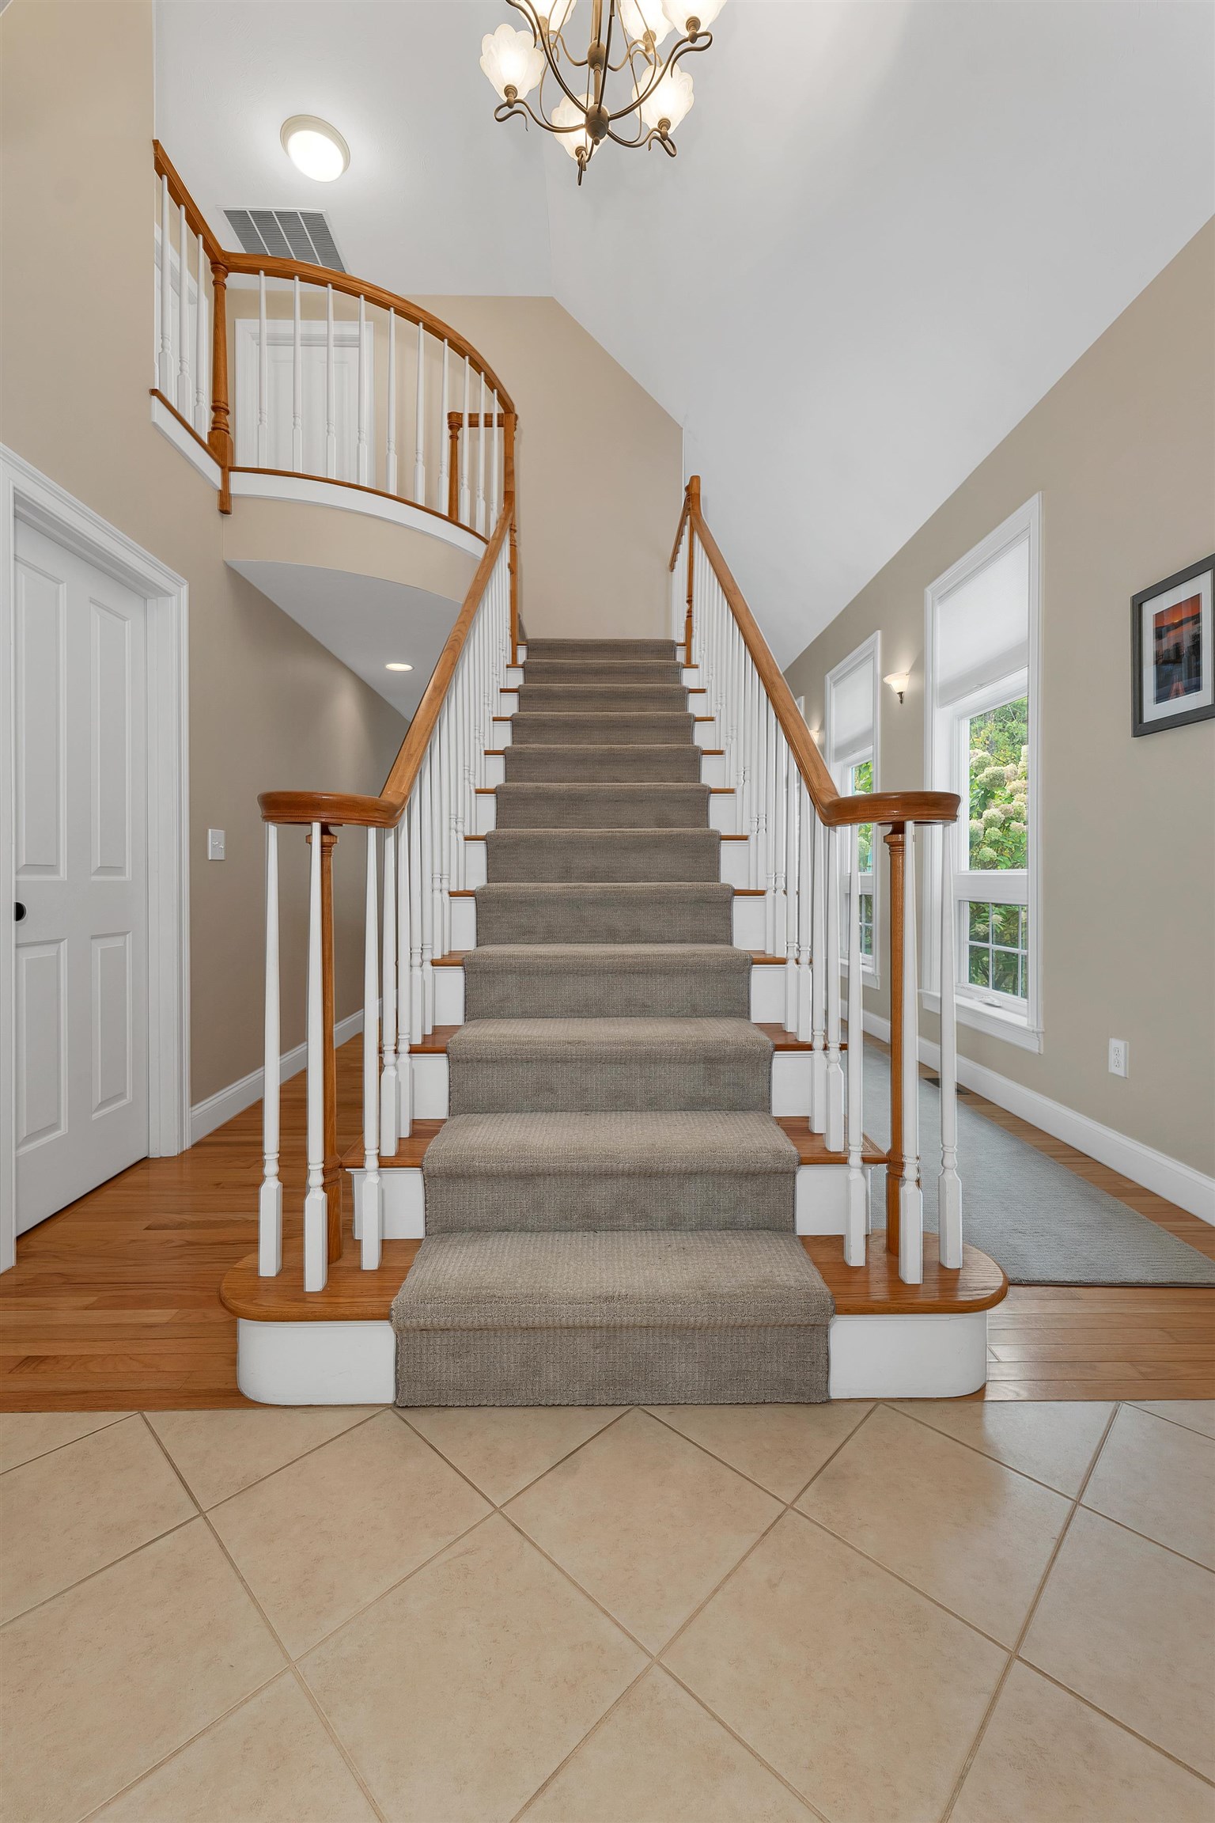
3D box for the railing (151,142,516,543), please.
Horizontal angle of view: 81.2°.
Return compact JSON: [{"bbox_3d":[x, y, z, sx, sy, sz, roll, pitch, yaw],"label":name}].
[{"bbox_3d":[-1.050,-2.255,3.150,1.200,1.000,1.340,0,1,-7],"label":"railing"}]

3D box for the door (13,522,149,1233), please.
[{"bbox_3d":[-1.710,-0.107,2.255,0.045,2.030,0.720,0,1,-1],"label":"door"}]

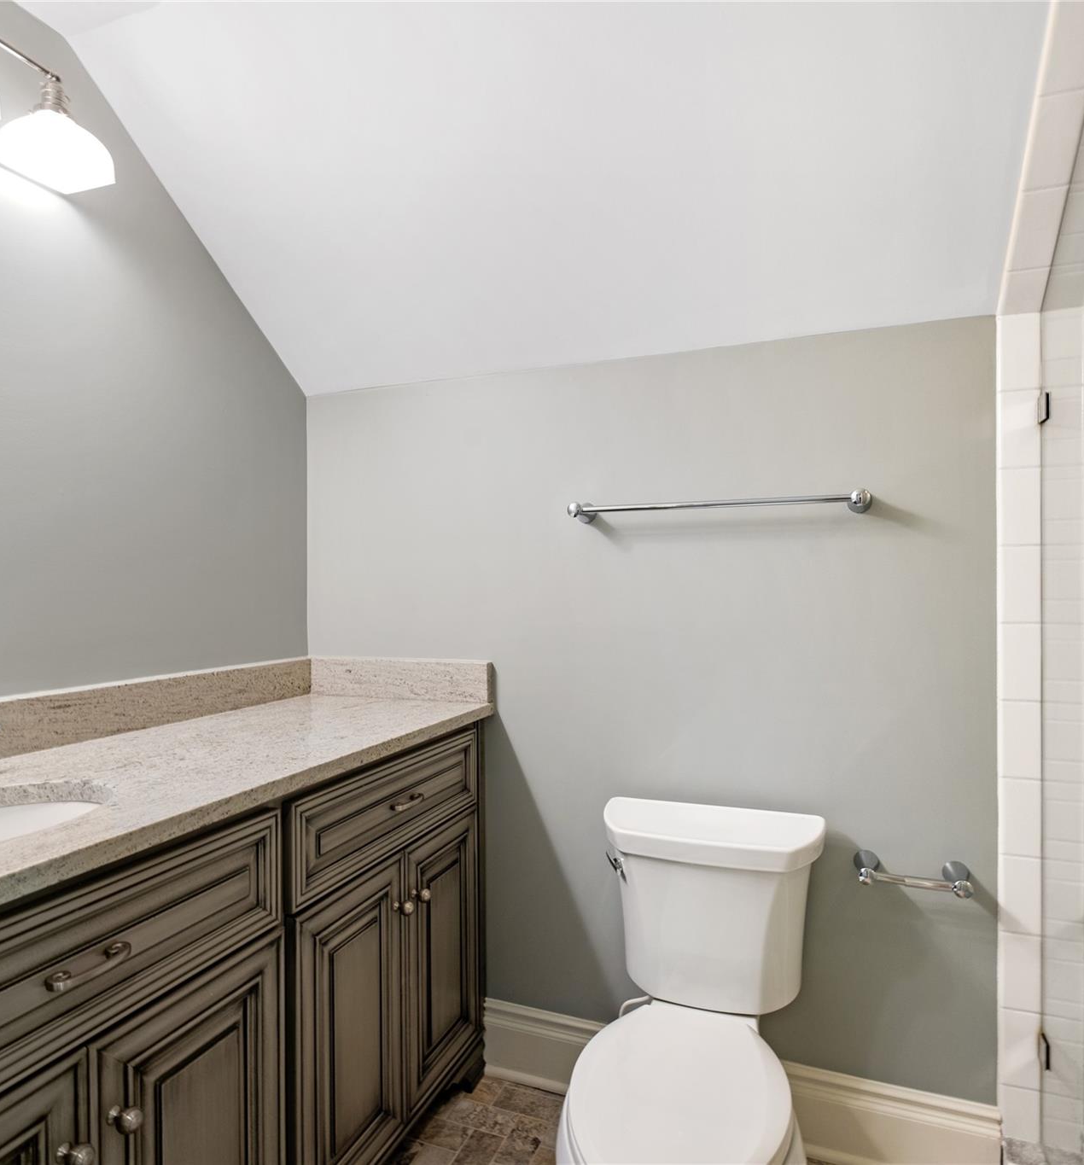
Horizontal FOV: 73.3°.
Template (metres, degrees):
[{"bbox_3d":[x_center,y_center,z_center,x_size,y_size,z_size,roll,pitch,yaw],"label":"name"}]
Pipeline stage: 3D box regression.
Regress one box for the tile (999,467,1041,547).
[{"bbox_3d":[0.941,-0.150,1.443,0.074,0.152,0.010,0,0,21],"label":"tile"}]

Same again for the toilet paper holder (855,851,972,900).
[{"bbox_3d":[0.748,0.594,1.469,0.218,0.052,0.095,0,0,21],"label":"toilet paper holder"}]

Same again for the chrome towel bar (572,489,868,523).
[{"bbox_3d":[0.377,-0.168,1.617,0.662,0.052,0.095,0,0,21],"label":"chrome towel bar"}]

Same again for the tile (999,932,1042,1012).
[{"bbox_3d":[0.943,0.765,1.437,0.074,0.150,0.010,0,0,21],"label":"tile"}]

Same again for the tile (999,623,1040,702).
[{"bbox_3d":[0.942,0.155,1.441,0.074,0.152,0.010,0,0,21],"label":"tile"}]

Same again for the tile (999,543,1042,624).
[{"bbox_3d":[0.941,0.003,1.442,0.074,0.151,0.010,0,0,21],"label":"tile"}]

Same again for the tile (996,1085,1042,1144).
[{"bbox_3d":[0.944,1.046,1.435,0.074,0.107,0.010,0,0,21],"label":"tile"}]

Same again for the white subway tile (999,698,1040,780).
[{"bbox_3d":[0.942,0.309,1.440,0.074,0.151,0.010,0,0,21],"label":"white subway tile"}]

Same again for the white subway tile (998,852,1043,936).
[{"bbox_3d":[0.943,0.614,1.438,0.074,0.151,0.010,0,0,21],"label":"white subway tile"}]

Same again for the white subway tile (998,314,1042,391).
[{"bbox_3d":[0.940,-0.457,1.445,0.074,0.152,0.010,0,0,21],"label":"white subway tile"}]

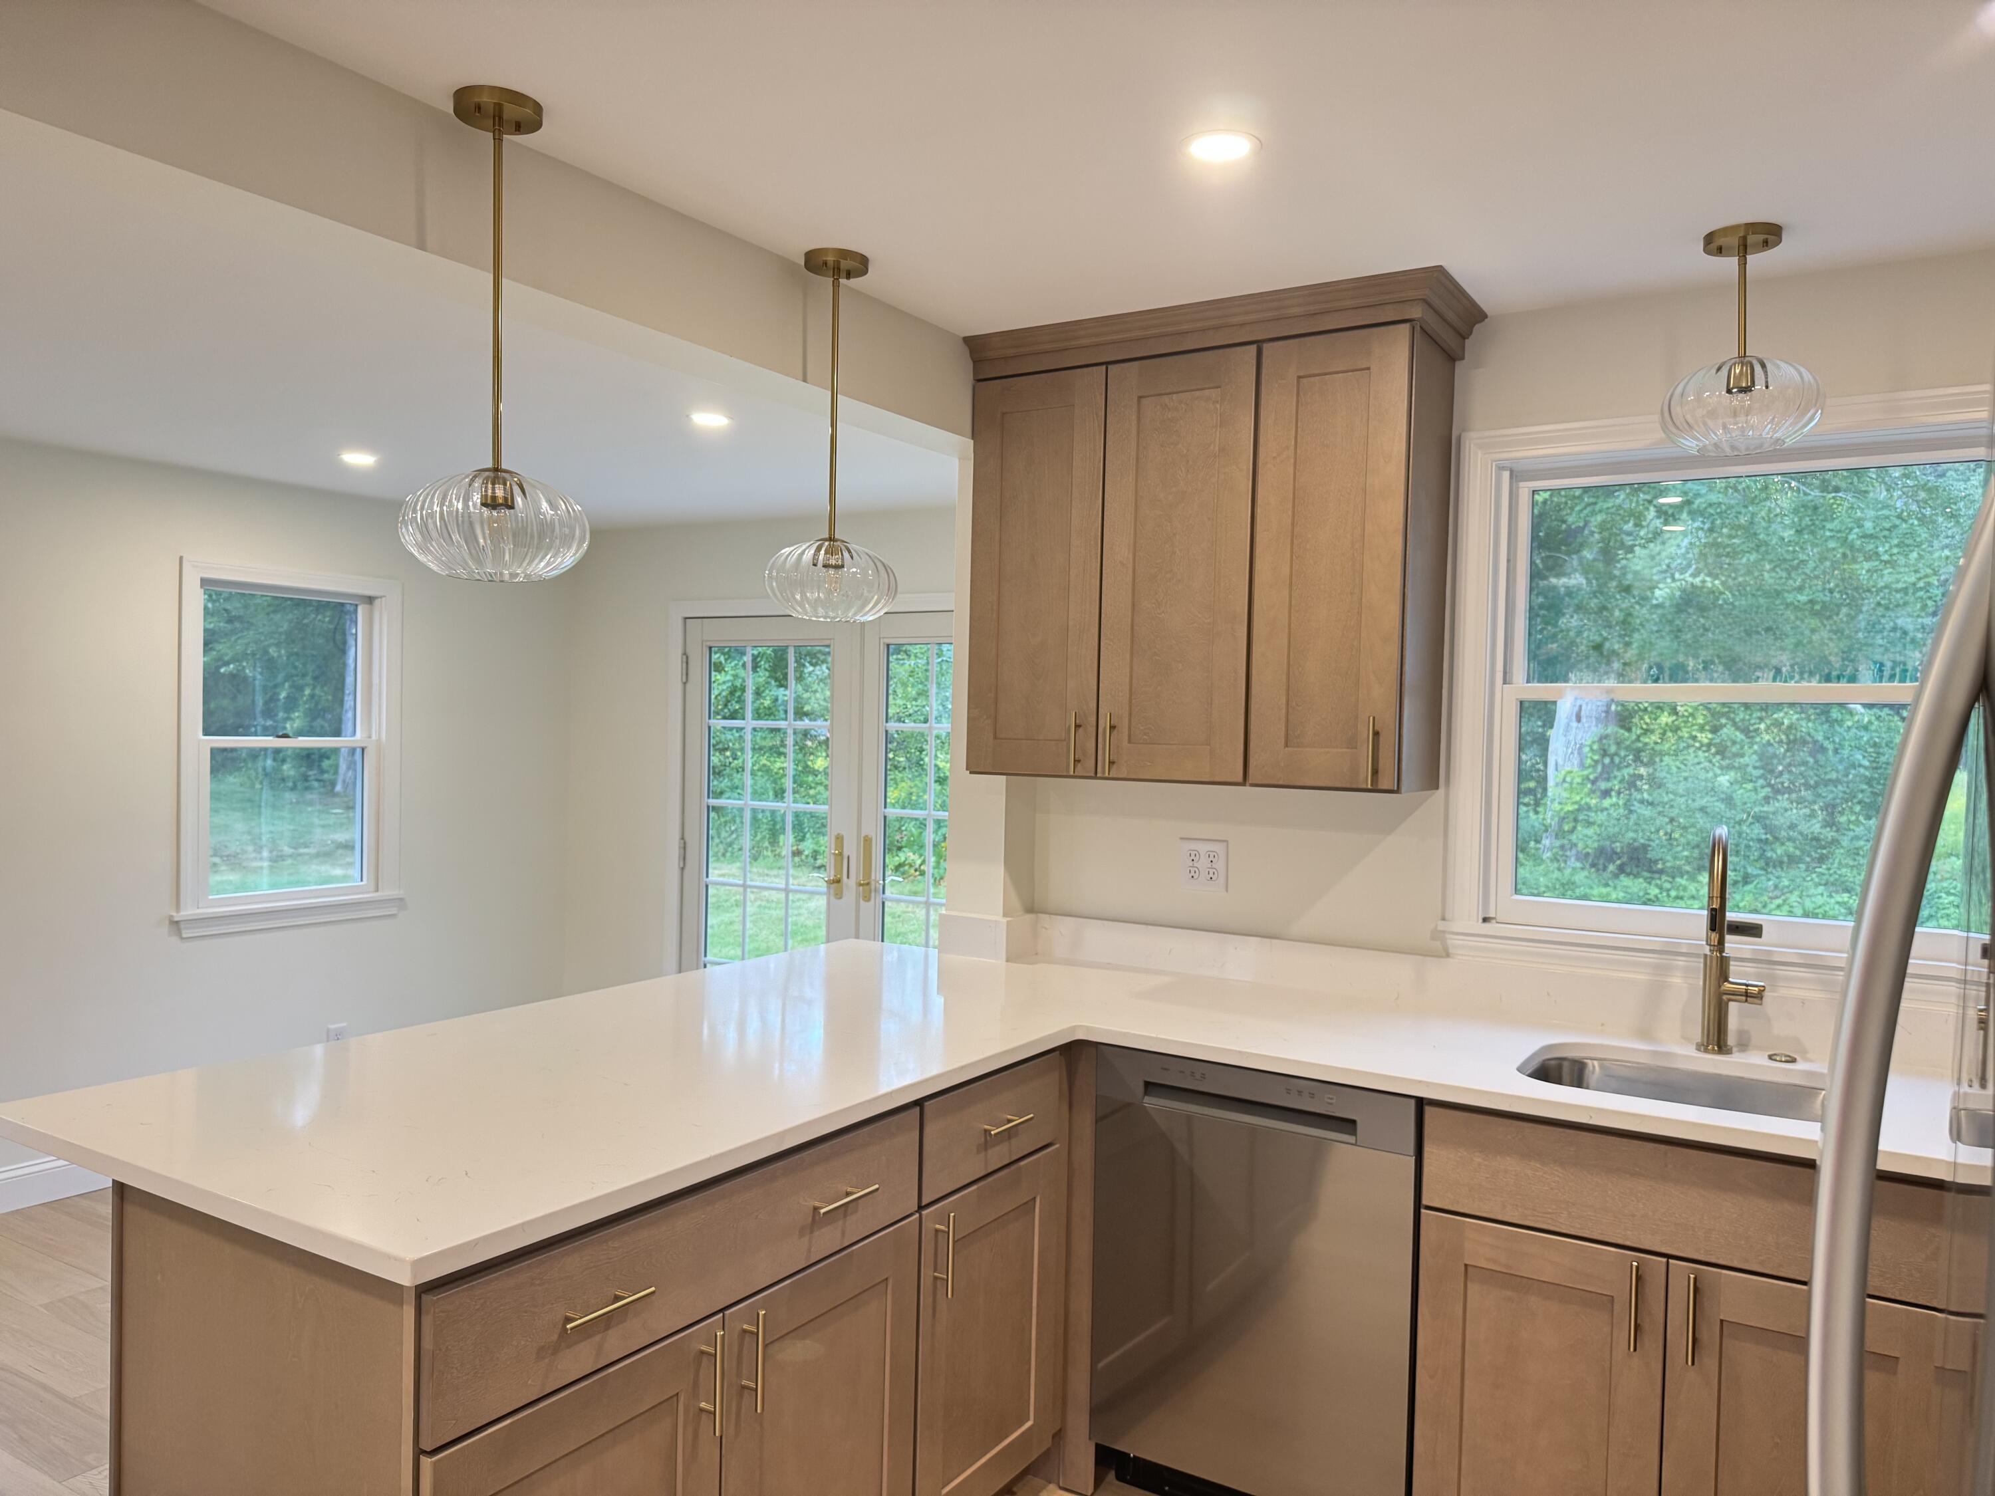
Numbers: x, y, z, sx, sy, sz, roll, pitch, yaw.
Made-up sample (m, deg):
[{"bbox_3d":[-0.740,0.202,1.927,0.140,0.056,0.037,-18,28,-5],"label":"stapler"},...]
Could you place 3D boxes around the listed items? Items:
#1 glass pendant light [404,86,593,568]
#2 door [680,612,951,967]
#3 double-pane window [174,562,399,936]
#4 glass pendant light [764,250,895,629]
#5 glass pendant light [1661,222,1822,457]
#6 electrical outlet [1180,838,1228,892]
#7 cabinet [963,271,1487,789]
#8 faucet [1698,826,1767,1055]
[{"bbox_3d":[-0.719,-0.583,1.986,0.253,0.674,0.253,2,1,32],"label":"glass pendant light"},{"bbox_3d":[-0.544,0.470,5.421,1.833,1.990,0.070,2,1,30],"label":"door"},{"bbox_3d":[-2.574,0.002,5.073,0.100,1.296,0.850,2,1,32],"label":"double-pane window"},{"bbox_3d":[-0.309,-0.584,2.616,0.250,0.679,0.250,1,1,0],"label":"glass pendant light"},{"bbox_3d":[1.282,-0.701,2.387,0.250,0.366,0.250,2,1,32],"label":"glass pendant light"},{"bbox_3d":[0.479,0.273,3.221,0.119,0.118,0.010,2,1,32],"label":"electrical outlet"},{"bbox_3d":[0.460,-0.419,3.017,1.063,0.989,0.368,2,1,32],"label":"cabinet"},{"bbox_3d":[1.303,0.350,2.462,0.110,0.420,0.250,2,1,30],"label":"faucet"}]

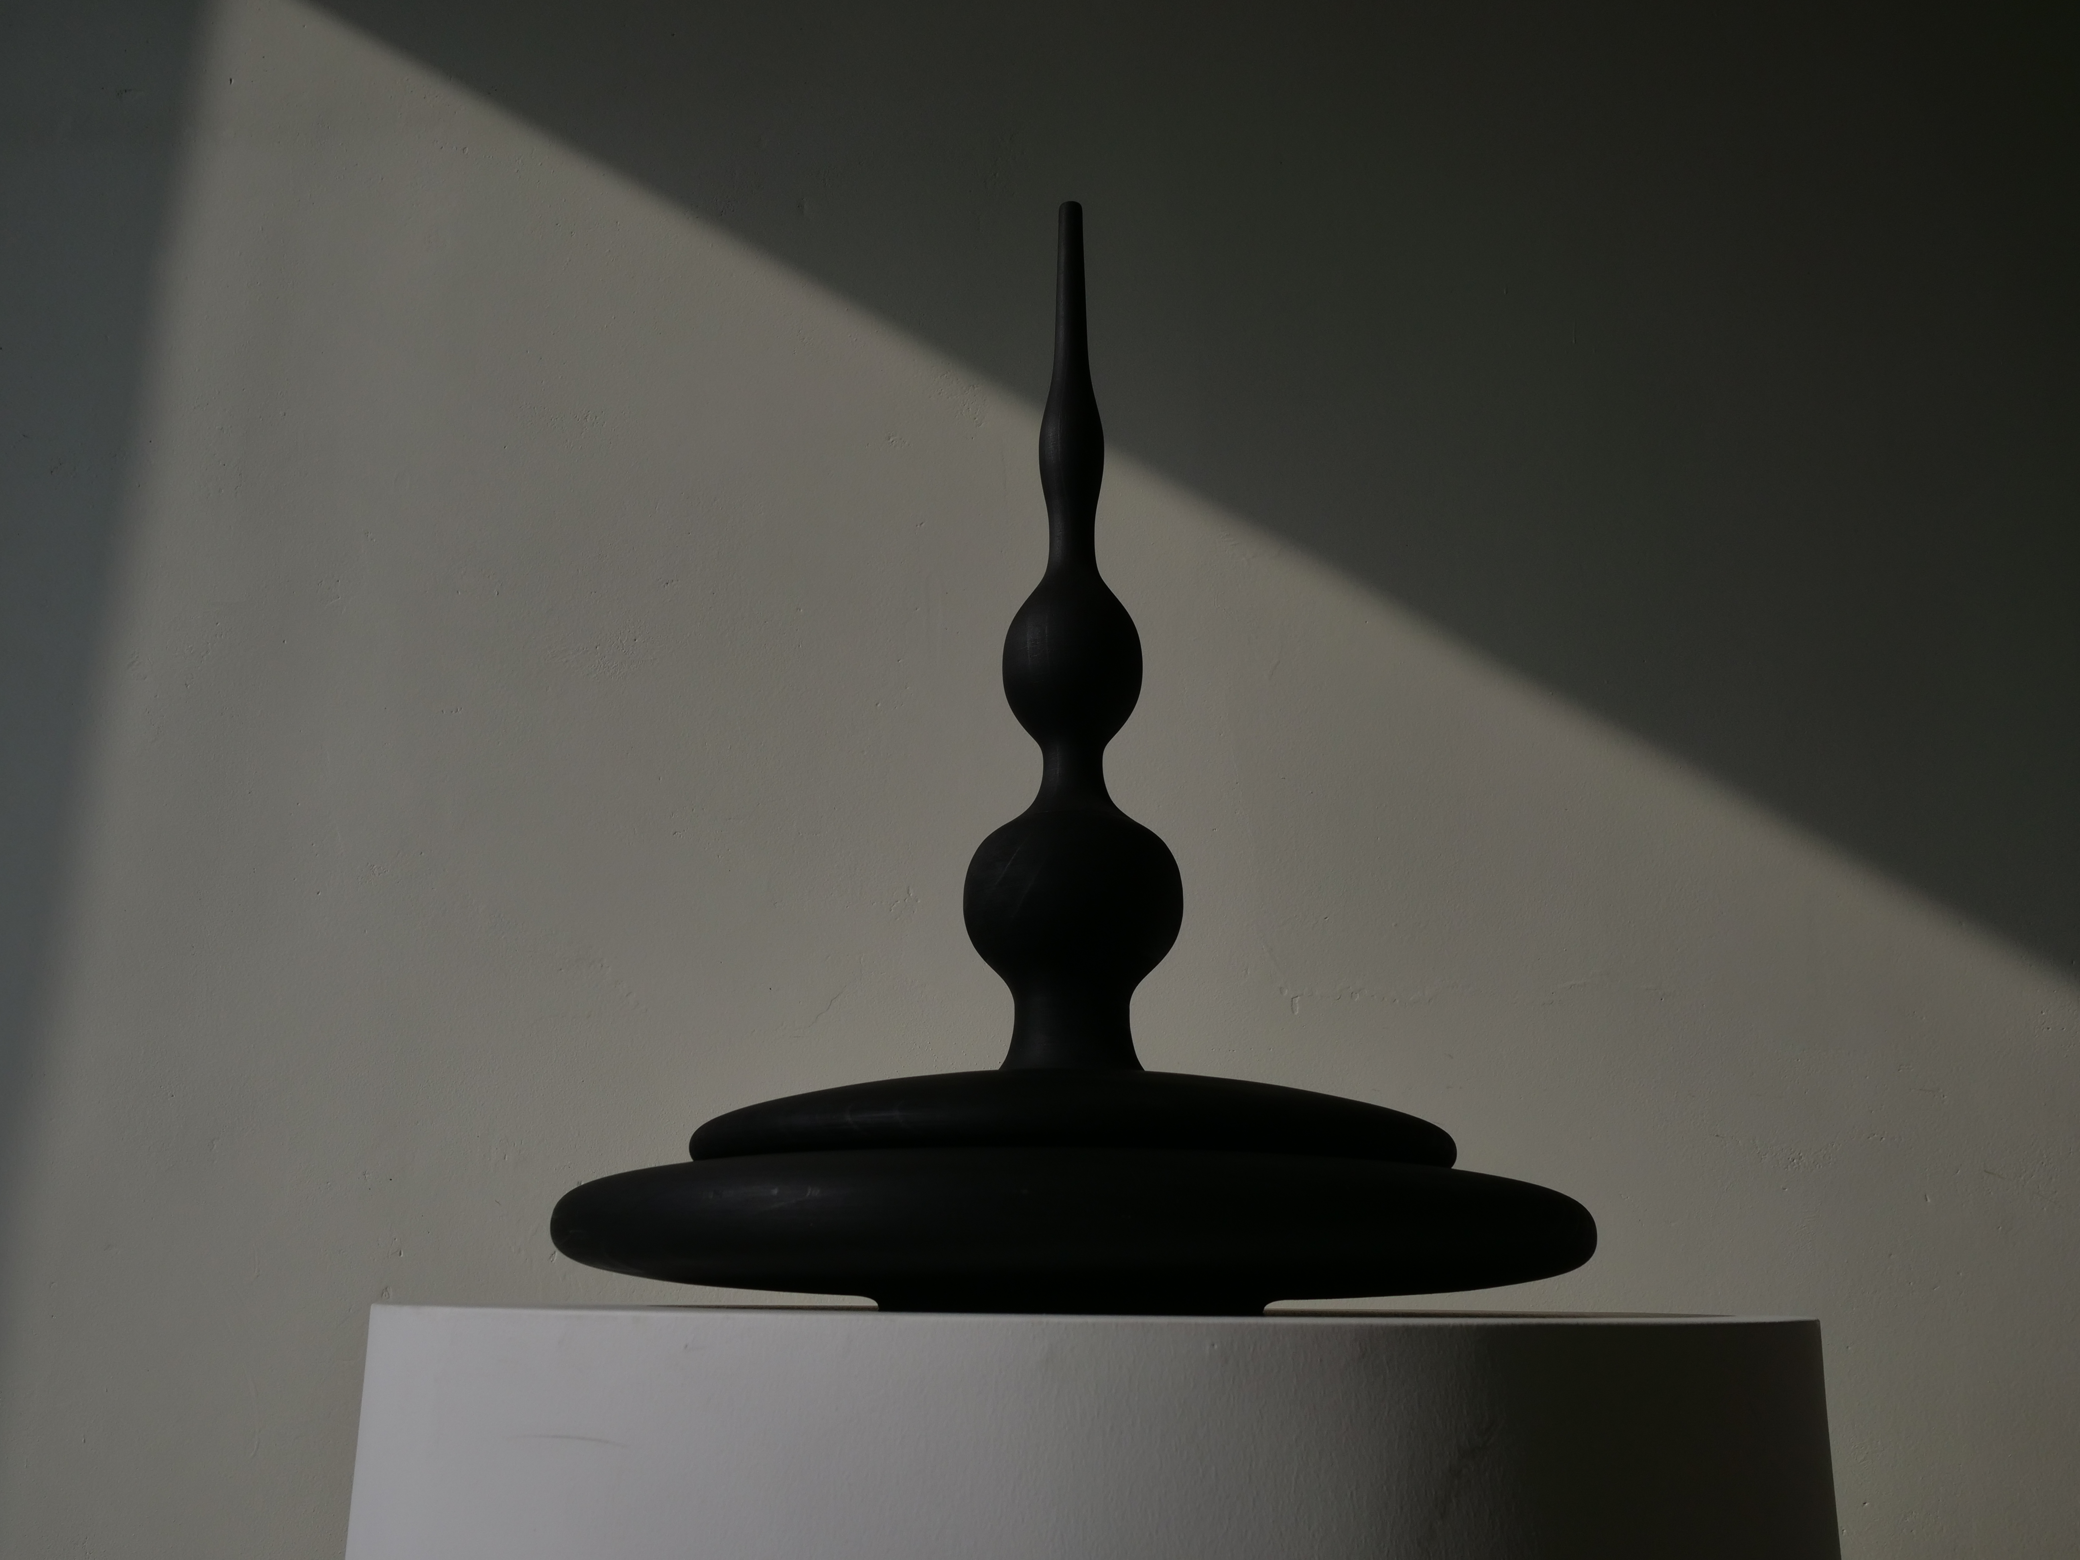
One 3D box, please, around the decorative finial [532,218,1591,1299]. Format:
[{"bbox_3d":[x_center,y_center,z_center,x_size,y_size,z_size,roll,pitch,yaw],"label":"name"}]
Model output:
[{"bbox_3d":[0.017,-0.036,0.915,0.471,0.586,0.471,0,-16,0],"label":"decorative finial"}]

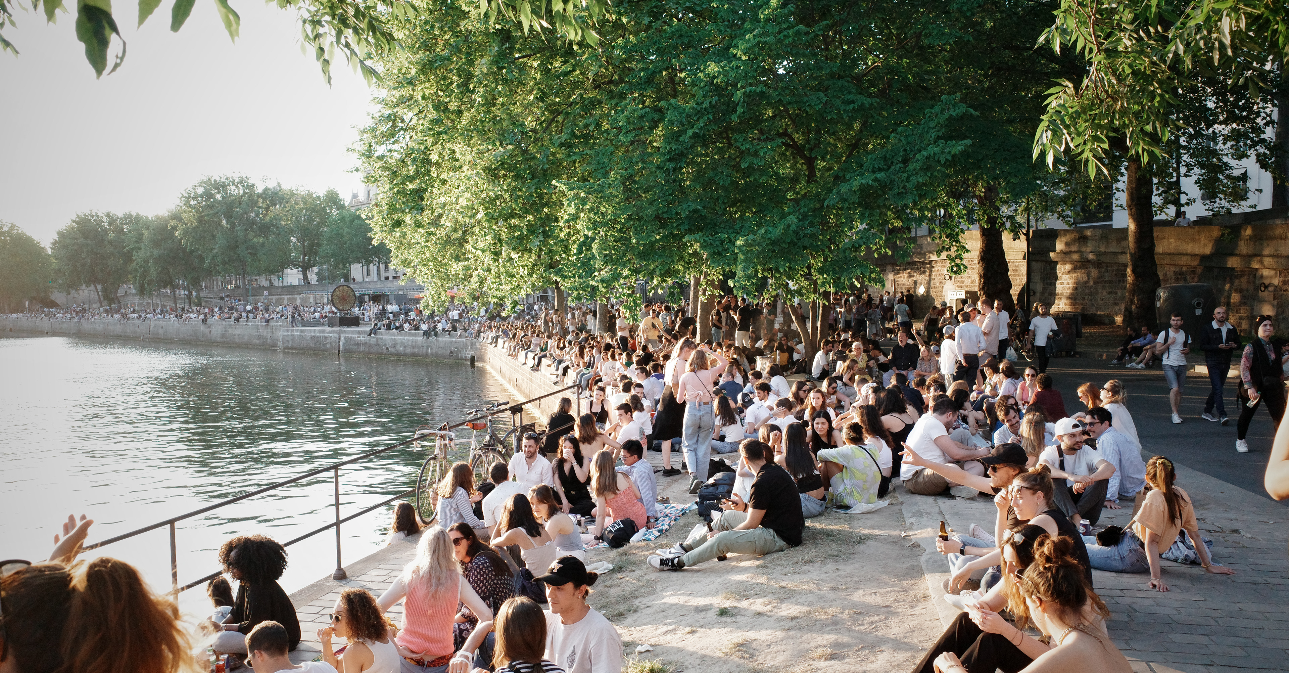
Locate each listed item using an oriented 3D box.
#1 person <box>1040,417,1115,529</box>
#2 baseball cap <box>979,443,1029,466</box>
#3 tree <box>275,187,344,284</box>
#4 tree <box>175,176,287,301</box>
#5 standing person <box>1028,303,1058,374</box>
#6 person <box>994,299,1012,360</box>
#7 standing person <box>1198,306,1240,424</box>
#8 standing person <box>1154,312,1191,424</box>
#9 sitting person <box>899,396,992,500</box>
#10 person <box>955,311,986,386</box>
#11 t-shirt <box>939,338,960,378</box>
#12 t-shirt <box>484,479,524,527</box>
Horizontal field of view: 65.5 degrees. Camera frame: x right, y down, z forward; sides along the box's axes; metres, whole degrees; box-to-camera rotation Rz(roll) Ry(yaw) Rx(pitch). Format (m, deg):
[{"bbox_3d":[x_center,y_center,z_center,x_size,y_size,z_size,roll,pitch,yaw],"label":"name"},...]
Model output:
[{"bbox_3d":[3.711,1.175,8.600,0.610,0.890,0.680,0,2,9],"label":"person"},{"bbox_3d":[2.056,0.679,5.750,0.275,0.140,0.190,-1,3,-13],"label":"baseball cap"},{"bbox_3d":[-41.876,-12.059,125.000,8.500,12.813,8.200,0,2,0],"label":"tree"},{"bbox_3d":[-48.717,-10.791,118.000,12.500,16.000,11.500,-1,3,-17],"label":"tree"},{"bbox_3d":[8.513,0.161,21.400,0.600,1.770,0.420,0,3,7],"label":"standing person"},{"bbox_3d":[7.480,0.104,21.000,0.480,1.770,0.340,1,2,34],"label":"person"},{"bbox_3d":[8.825,0.433,15.400,0.580,1.780,0.480,0,2,19],"label":"standing person"},{"bbox_3d":[8.166,0.491,15.500,0.530,1.730,0.400,1,3,30],"label":"standing person"},{"bbox_3d":[2.675,0.998,8.950,0.800,0.870,0.600,-2,3,-21],"label":"sitting person"},{"bbox_3d":[5.329,0.478,16.400,0.500,1.760,0.340,0,3,24],"label":"person"},{"bbox_3d":[5.075,0.352,16.700,0.400,0.630,0.280,2,4,41],"label":"t-shirt"},{"bbox_3d":[-1.219,1.469,8.700,0.440,0.520,0.330,1,3,37],"label":"t-shirt"}]

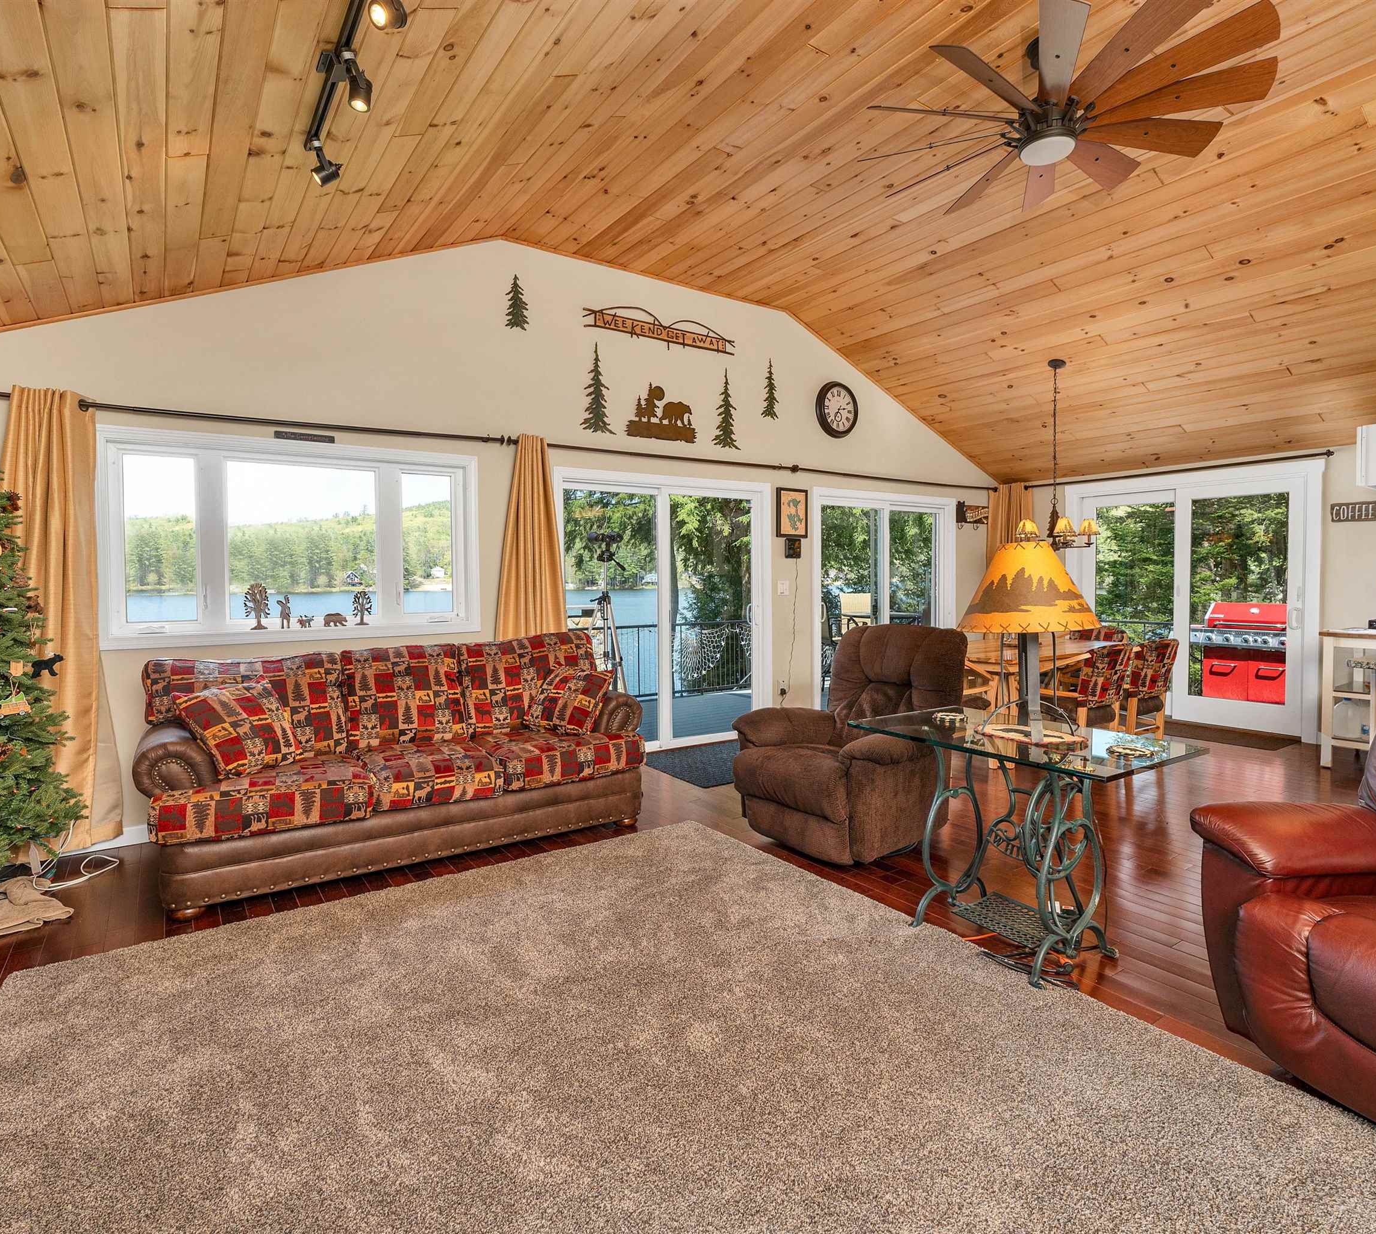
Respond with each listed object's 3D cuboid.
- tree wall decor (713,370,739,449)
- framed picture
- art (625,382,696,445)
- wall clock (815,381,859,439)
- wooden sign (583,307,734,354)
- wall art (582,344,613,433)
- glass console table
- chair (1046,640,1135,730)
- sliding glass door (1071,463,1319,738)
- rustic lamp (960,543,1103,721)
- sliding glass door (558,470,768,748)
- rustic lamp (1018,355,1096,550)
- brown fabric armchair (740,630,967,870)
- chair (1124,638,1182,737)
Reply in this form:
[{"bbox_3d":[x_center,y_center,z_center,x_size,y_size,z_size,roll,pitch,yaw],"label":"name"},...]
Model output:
[{"bbox_3d":[0.311,-1.643,5.676,0.292,0.632,0.020,-3,4,-34],"label":"tree wall decor"},{"bbox_3d":[0.900,-0.884,6.105,0.359,0.415,0.025,-3,4,-34],"label":"framed picture"},{"bbox_3d":[-0.187,-1.522,5.351,0.619,0.413,0.020,-3,4,-34],"label":"art"},{"bbox_3d":[1.380,-1.894,6.586,0.540,0.540,0.060,-3,4,-36],"label":"wall clock"},{"bbox_3d":[-0.166,-2.178,5.456,1.390,0.240,0.030,-3,4,-36],"label":"wooden sign"},{"bbox_3d":[-0.625,-1.633,5.151,0.260,0.650,0.025,-3,4,-36],"label":"wall art"},{"bbox_3d":[1.221,0.818,2.713,0.650,0.750,1.030,-3,4,-34],"label":"glass console table"},{"bbox_3d":[2.603,0.607,4.874,0.570,0.880,0.620,-3,4,-32],"label":"chair"},{"bbox_3d":[4.339,-0.149,6.374,0.130,2.189,1.921,-3,4,-36],"label":"sliding glass door"},{"bbox_3d":[1.208,0.082,2.518,0.455,0.694,0.455,-3,4,-36],"label":"rustic lamp"},{"bbox_3d":[-0.113,-0.018,5.528,1.910,2.094,0.120,-3,4,-34],"label":"sliding glass door"},{"bbox_3d":[2.941,-1.281,5.752,0.660,1.500,0.660,-3,4,-36],"label":"rustic lamp"},{"bbox_3d":[0.826,0.599,3.789,0.860,1.050,0.970,3,5,45],"label":"brown fabric armchair"},{"bbox_3d":[3.129,0.570,5.179,0.580,0.900,0.620,-3,4,-36],"label":"chair"}]

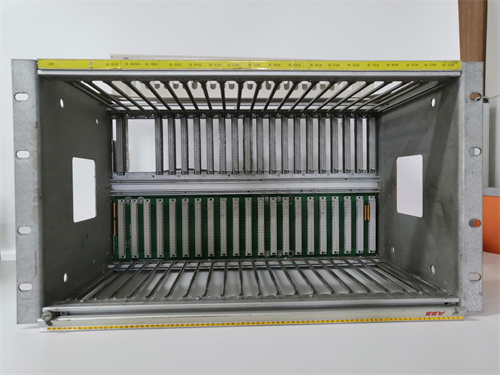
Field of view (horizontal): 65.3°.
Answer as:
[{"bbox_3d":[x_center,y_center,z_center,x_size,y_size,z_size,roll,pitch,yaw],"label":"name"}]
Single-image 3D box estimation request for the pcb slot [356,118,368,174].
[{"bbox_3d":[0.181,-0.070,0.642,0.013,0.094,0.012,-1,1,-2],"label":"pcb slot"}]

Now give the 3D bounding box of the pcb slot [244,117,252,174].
[{"bbox_3d":[-0.004,-0.068,0.635,0.011,0.094,0.013,-1,1,-3],"label":"pcb slot"}]

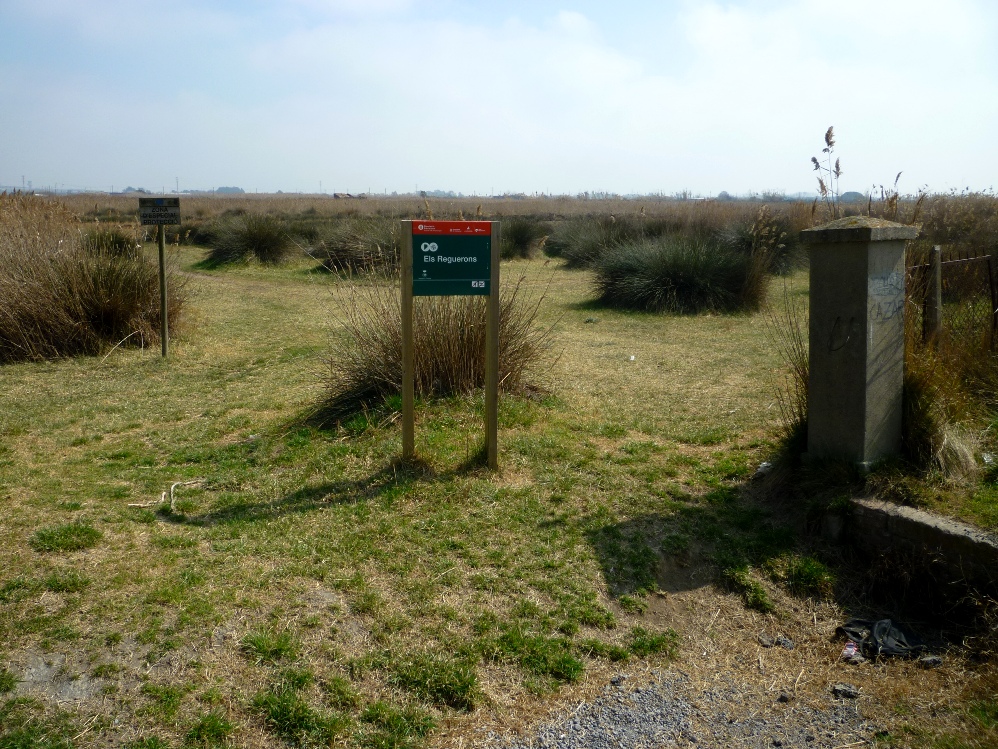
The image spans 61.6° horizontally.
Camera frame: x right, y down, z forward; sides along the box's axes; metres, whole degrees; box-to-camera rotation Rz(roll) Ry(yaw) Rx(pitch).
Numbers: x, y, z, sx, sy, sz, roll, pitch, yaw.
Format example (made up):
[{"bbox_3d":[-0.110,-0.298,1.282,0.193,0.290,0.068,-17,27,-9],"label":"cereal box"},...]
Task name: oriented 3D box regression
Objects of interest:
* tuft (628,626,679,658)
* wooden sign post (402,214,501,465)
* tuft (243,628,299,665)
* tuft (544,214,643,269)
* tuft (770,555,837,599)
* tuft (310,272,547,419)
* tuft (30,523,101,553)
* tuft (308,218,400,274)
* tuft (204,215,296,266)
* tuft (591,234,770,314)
[{"bbox_3d":[0.582,0.999,3.150,0.188,0.064,0.160,3,12,11],"label":"tuft"},{"bbox_3d":[-0.298,-0.177,5.166,0.586,1.539,0.065,-2,12,-13],"label":"wooden sign post"},{"bbox_3d":[-0.852,0.993,3.088,0.206,0.071,0.175,-3,12,-16],"label":"tuft"},{"bbox_3d":[2.886,-3.520,21.833,3.227,1.281,2.743,2,12,7],"label":"tuft"},{"bbox_3d":[1.374,0.897,3.770,0.287,0.124,0.258,5,13,21],"label":"tuft"},{"bbox_3d":[-0.536,-0.337,7.007,1.849,0.972,1.479,0,12,-4],"label":"tuft"},{"bbox_3d":[-2.112,0.777,4.057,0.345,0.069,0.293,-6,13,-28],"label":"tuft"},{"bbox_3d":[-3.322,-3.096,19.674,2.273,1.212,2.045,-1,12,-9],"label":"tuft"},{"bbox_3d":[-6.255,-3.388,20.933,2.224,1.205,2.001,-3,12,-16],"label":"tuft"},{"bbox_3d":[2.973,-1.689,13.519,2.729,1.114,2.320,3,12,12],"label":"tuft"}]

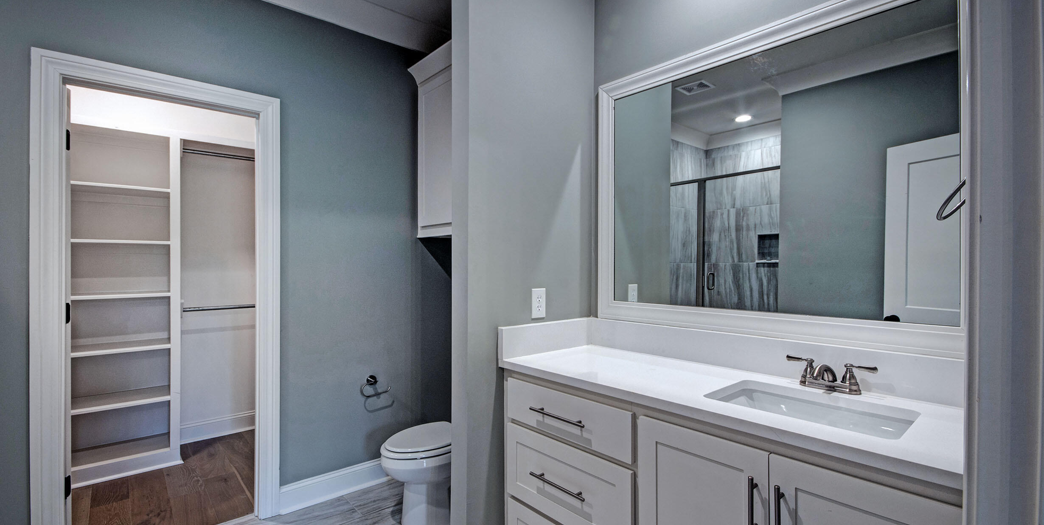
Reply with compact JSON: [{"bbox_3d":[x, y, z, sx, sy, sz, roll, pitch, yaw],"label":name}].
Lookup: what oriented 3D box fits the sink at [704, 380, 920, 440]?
[{"bbox_3d":[0.758,0.455,1.166,0.280,0.150,0.450,0,0,-43],"label":"sink"}]

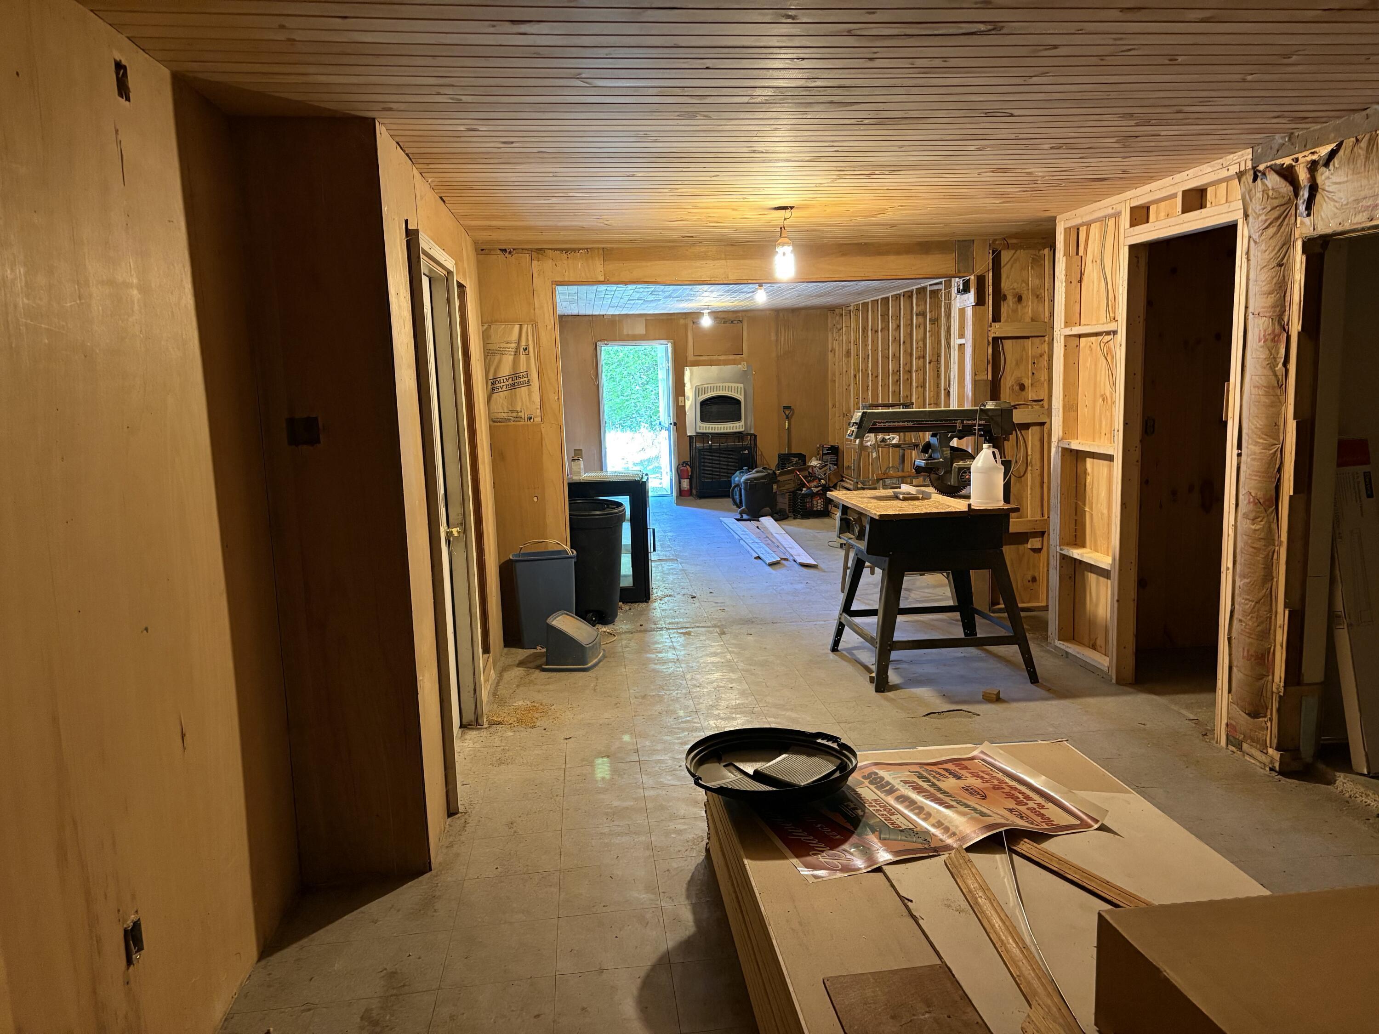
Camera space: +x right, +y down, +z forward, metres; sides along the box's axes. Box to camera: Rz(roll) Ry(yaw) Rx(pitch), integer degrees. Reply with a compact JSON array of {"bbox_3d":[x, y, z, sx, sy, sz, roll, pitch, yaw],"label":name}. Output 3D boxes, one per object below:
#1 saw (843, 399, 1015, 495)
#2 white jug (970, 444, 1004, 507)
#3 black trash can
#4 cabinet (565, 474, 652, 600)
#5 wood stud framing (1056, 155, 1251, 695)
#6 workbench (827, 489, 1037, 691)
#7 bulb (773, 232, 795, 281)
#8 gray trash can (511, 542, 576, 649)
[{"bbox_3d":[1.244,-0.337,5.337,0.890,0.490,0.420,-3,8,-6],"label":"saw"},{"bbox_3d":[1.461,-0.203,5.063,0.157,0.305,0.157,-3,8,-6],"label":"white jug"},{"bbox_3d":[-0.692,0.302,6.861,0.570,0.750,0.570,-3,8,-6],"label":"black trash can"},{"bbox_3d":[-0.559,0.149,7.555,0.620,0.860,0.520,-1,8,4],"label":"cabinet"},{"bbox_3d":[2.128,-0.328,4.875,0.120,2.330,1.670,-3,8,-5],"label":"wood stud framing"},{"bbox_3d":[1.260,0.352,5.439,0.860,0.895,1.080,-3,8,-6],"label":"workbench"},{"bbox_3d":[0.445,-1.225,4.875,0.090,0.215,0.090,-3,8,-6],"label":"bulb"},{"bbox_3d":[-0.858,0.464,6.221,0.385,0.610,0.260,-3,8,-6],"label":"gray trash can"}]

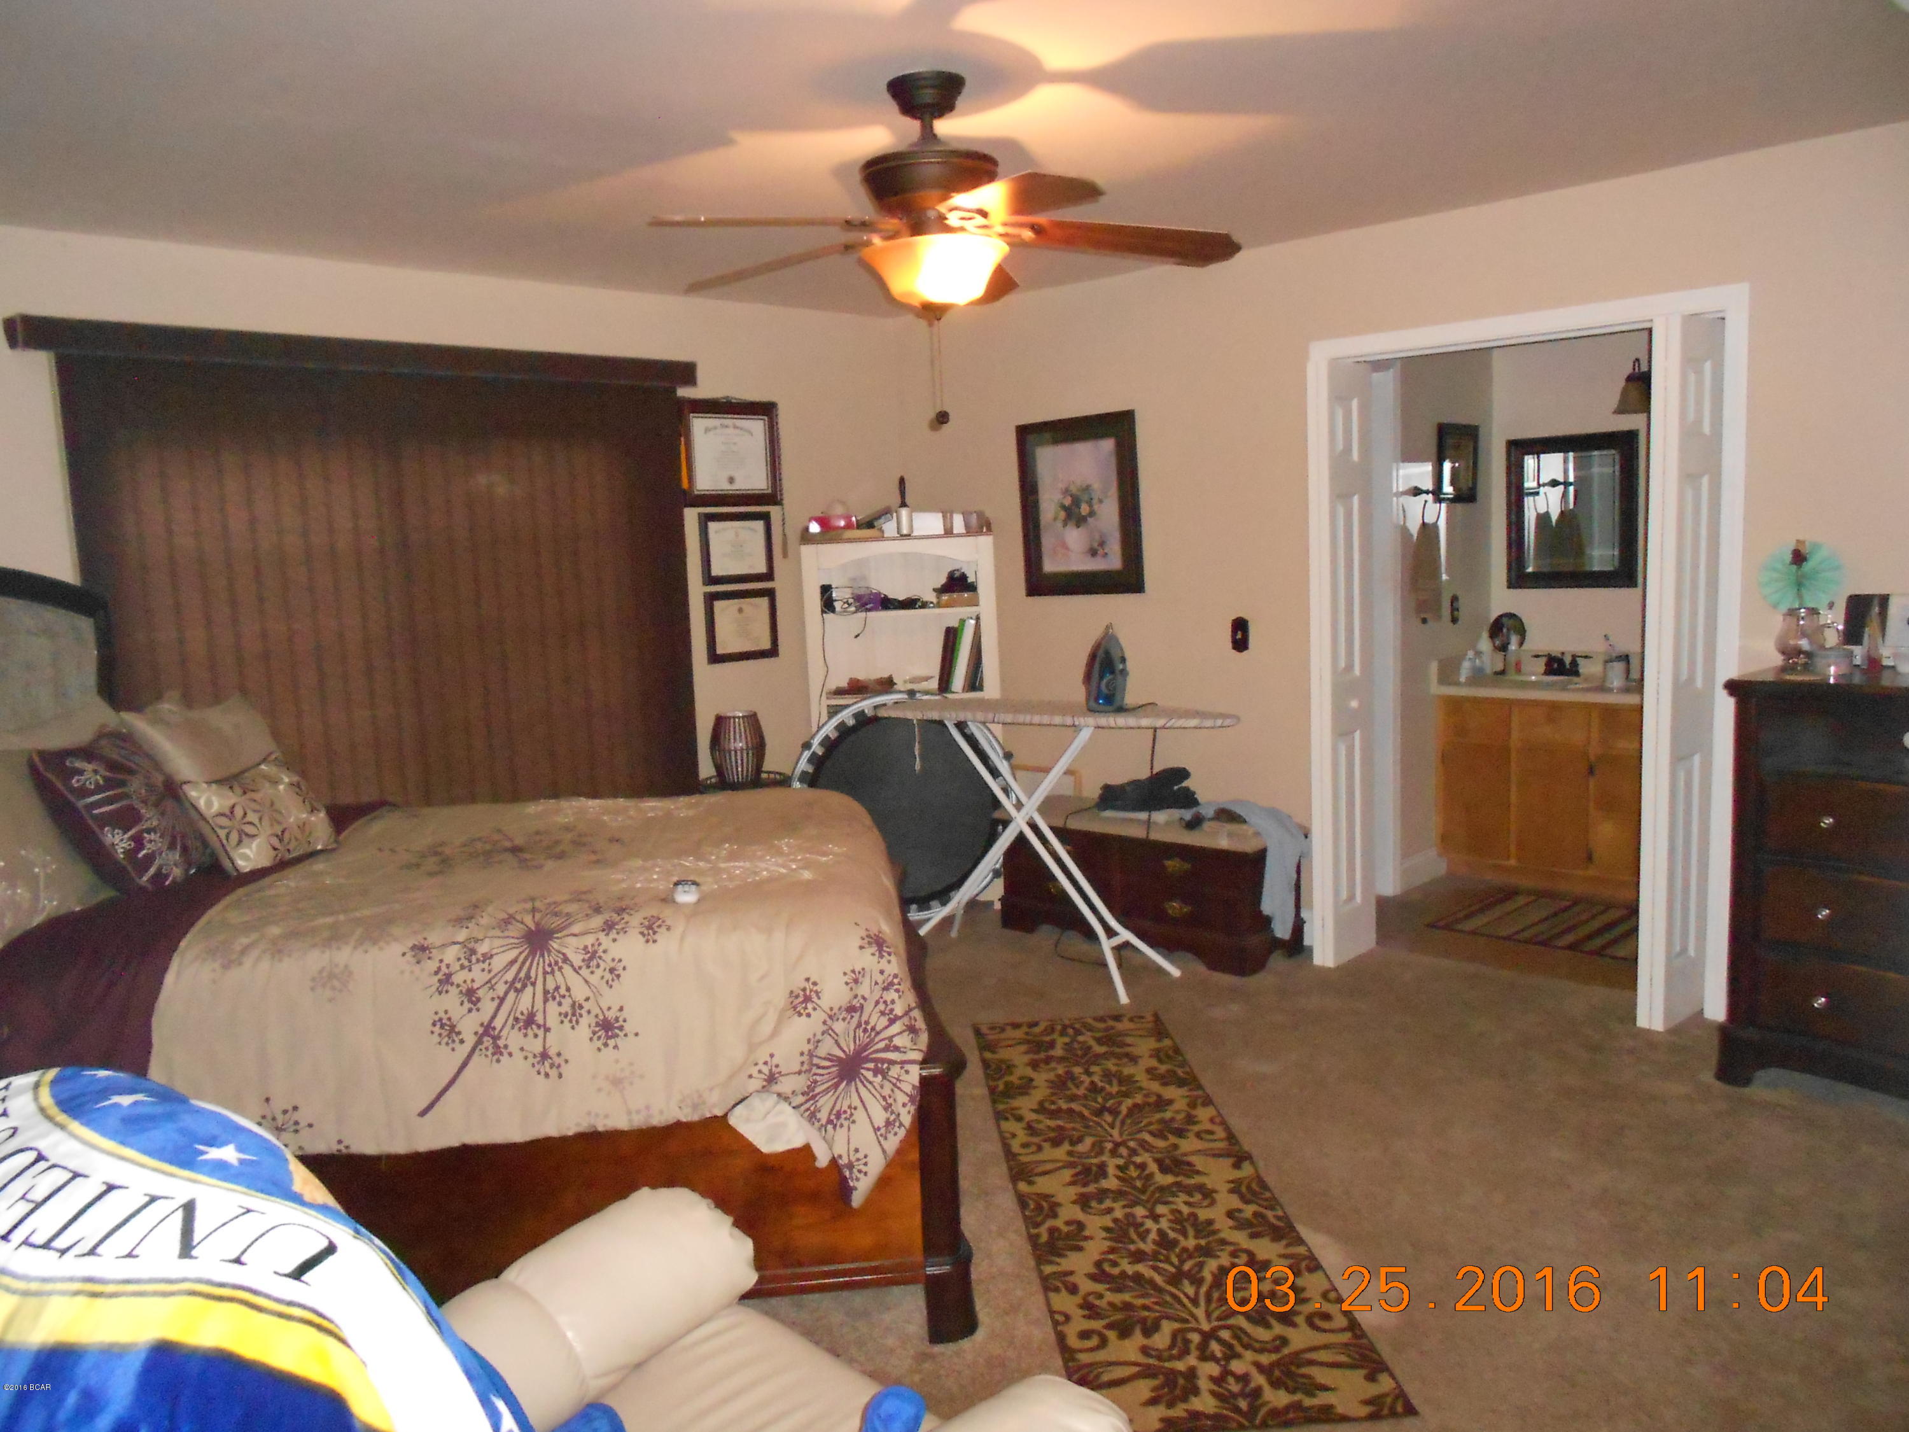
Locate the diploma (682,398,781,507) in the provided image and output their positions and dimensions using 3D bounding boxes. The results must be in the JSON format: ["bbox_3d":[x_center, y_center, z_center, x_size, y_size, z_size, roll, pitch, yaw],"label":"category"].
[{"bbox_3d":[-0.838,-1.004,5.478,0.026,0.398,0.470,4,10,43],"label":"diploma"}]

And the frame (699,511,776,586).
[{"bbox_3d":[-0.826,-0.647,5.524,0.022,0.276,0.350,4,10,43],"label":"frame"}]

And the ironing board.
[{"bbox_3d":[0.389,0.427,4.841,1.309,0.903,0.400,3,9,35],"label":"ironing board"}]

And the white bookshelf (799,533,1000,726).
[{"bbox_3d":[-0.185,0.038,5.769,0.745,1.485,0.280,-3,7,-1],"label":"white bookshelf"}]

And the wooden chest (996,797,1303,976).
[{"bbox_3d":[0.716,0.601,5.233,1.130,0.430,0.455,4,10,43],"label":"wooden chest"}]

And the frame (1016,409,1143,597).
[{"bbox_3d":[0.474,-0.808,5.567,0.585,0.690,0.030,2,9,43],"label":"frame"}]

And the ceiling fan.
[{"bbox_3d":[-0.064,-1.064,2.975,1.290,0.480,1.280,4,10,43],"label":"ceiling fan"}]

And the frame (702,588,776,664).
[{"bbox_3d":[-0.813,-0.349,5.563,0.022,0.276,0.353,4,10,43],"label":"frame"}]

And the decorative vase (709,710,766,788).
[{"bbox_3d":[-0.808,0.124,5.320,0.205,0.270,0.205,-2,7,0],"label":"decorative vase"}]

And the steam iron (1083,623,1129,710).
[{"bbox_3d":[0.494,-0.161,4.718,0.145,0.285,0.115,-3,7,-6],"label":"steam iron"}]

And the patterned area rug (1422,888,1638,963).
[{"bbox_3d":[2.288,0.762,5.132,0.620,0.012,0.950,-9,10,-43],"label":"patterned area rug"}]

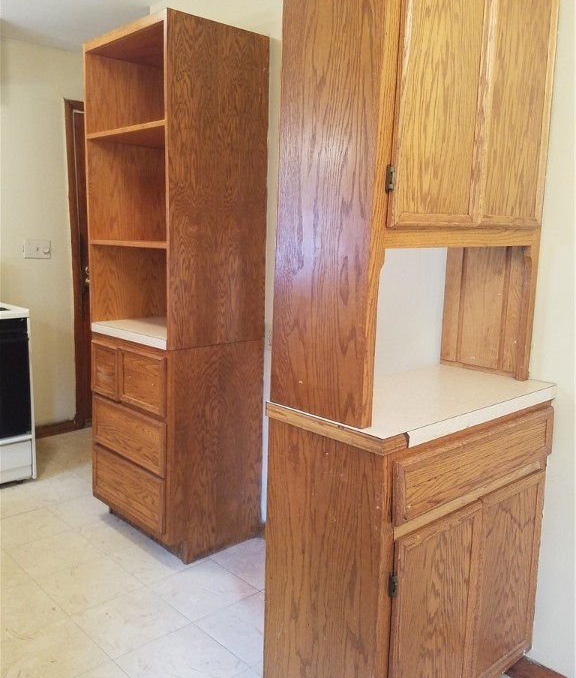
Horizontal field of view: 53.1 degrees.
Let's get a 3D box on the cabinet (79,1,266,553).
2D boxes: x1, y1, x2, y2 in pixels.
[{"bbox_3d":[-0.502,-0.172,2.530,0.493,2.115,0.646,-6,11,-43],"label":"cabinet"}]

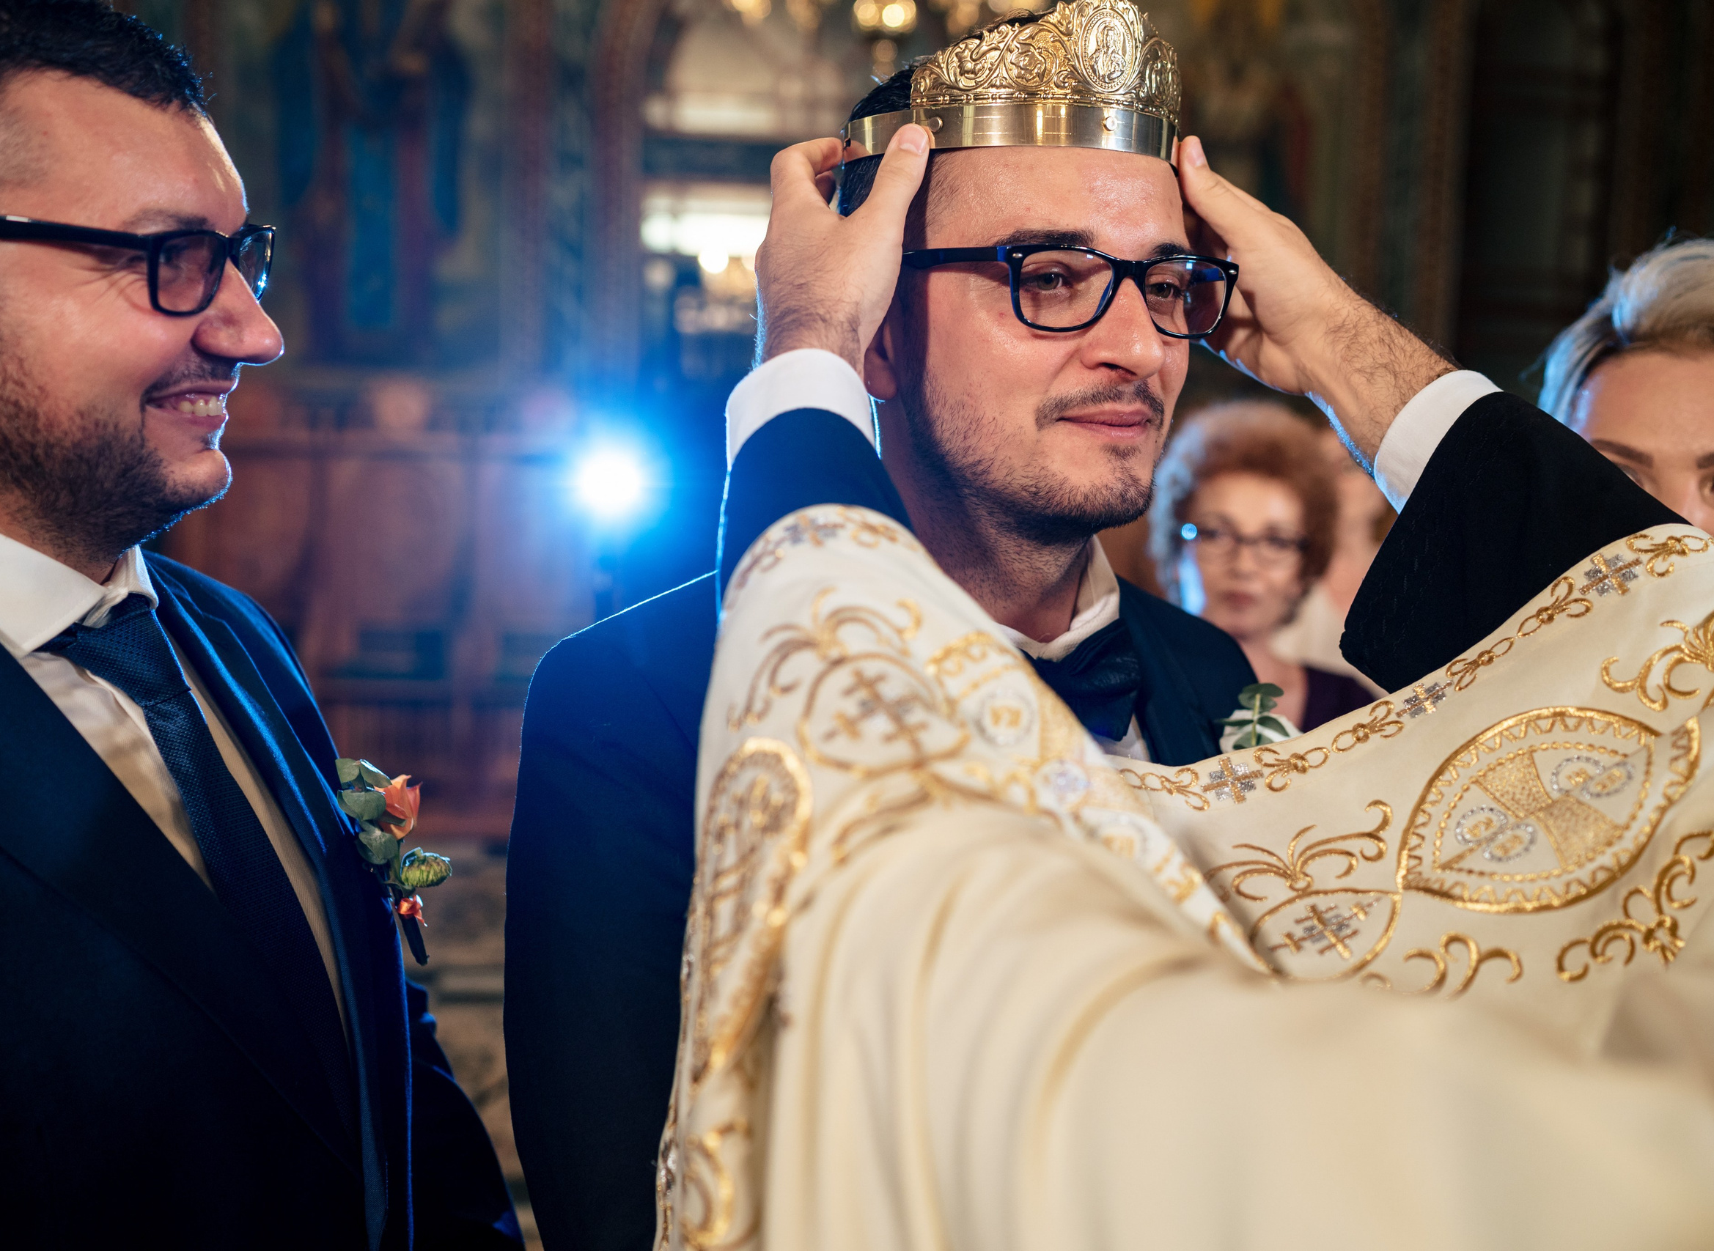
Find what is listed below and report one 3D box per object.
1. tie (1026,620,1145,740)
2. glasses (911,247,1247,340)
[{"bbox_3d":[0.099,0.029,0.937,0.116,0.062,0.036,-2,7,-33],"label":"tie"},{"bbox_3d":[0.102,-0.170,0.944,0.141,0.046,0.145,-2,9,-27],"label":"glasses"}]

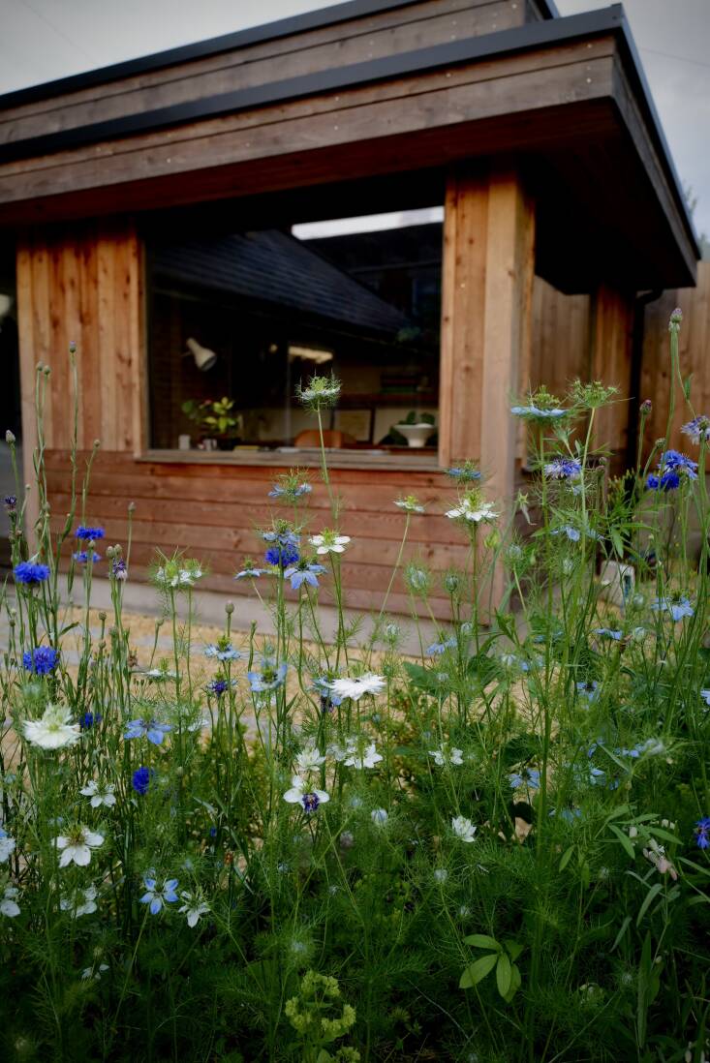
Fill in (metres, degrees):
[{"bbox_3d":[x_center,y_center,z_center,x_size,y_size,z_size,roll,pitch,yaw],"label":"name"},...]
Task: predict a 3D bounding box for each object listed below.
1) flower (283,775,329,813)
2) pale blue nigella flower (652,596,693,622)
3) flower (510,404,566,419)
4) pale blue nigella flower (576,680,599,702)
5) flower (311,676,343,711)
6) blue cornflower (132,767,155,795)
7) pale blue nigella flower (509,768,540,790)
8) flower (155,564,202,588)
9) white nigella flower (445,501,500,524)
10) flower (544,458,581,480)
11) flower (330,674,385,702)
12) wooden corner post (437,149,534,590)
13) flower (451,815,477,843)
[{"bbox_3d":[-0.043,0.235,0.740,0.041,0.024,0.041,0,32,-3],"label":"flower"},{"bbox_3d":[0.353,0.086,0.920,0.046,0.022,0.046,3,17,21],"label":"pale blue nigella flower"},{"bbox_3d":[0.155,-0.102,0.700,0.046,0.012,0.046,2,6,12],"label":"flower"},{"bbox_3d":[0.337,0.231,1.200,0.036,0.023,0.036,3,27,16],"label":"pale blue nigella flower"},{"bbox_3d":[-0.032,0.188,0.960,0.042,0.028,0.042,0,21,-2],"label":"flower"},{"bbox_3d":[-0.250,0.295,0.980,0.023,0.034,0.034,9,5,-17],"label":"blue cornflower"},{"bbox_3d":[0.231,0.335,1.120,0.041,0.022,0.041,2,6,12],"label":"pale blue nigella flower"},{"bbox_3d":[-0.170,0.042,0.800,0.044,0.018,0.044,-1,6,-12],"label":"flower"},{"bbox_3d":[0.105,-0.018,0.740,0.046,0.018,0.046,1,6,8],"label":"white nigella flower"},{"bbox_3d":[0.226,-0.068,0.900,0.039,0.022,0.039,2,7,14],"label":"flower"},{"bbox_3d":[0.003,0.136,0.720,0.049,0.014,0.049,-9,6,1],"label":"flower"},{"bbox_3d":[0.682,-0.648,4.219,0.360,2.200,0.360,4,7,26],"label":"wooden corner post"},{"bbox_3d":[0.122,0.331,0.920,0.030,0.026,0.030,10,23,7],"label":"flower"}]

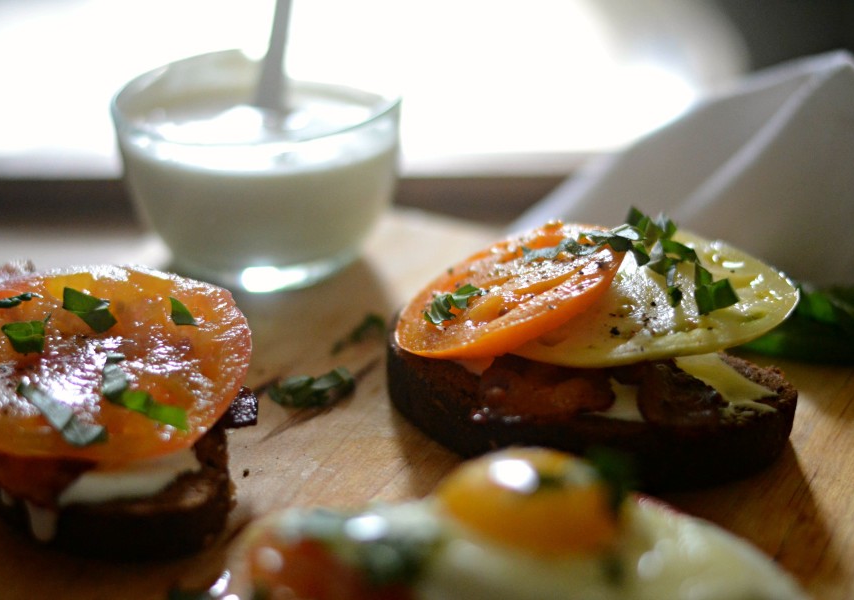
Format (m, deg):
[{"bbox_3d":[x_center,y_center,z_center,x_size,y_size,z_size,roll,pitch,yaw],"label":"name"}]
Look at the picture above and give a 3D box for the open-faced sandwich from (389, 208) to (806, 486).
[{"bbox_3d":[0.049,0.013,0.560,0.122,0.047,0.092,2,25,5],"label":"open-faced sandwich"}]

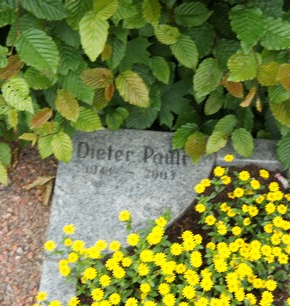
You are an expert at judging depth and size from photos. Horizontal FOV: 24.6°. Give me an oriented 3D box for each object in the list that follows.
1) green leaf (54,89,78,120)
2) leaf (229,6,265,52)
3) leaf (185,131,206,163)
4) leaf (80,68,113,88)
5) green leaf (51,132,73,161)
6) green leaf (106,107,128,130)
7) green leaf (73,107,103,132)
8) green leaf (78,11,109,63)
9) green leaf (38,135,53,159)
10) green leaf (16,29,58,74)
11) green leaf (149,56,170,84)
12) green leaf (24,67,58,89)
[{"bbox_3d":[-0.149,-0.092,1.280,0.041,0.015,0.071,-27,92,-6],"label":"green leaf"},{"bbox_3d":[0.186,-0.224,1.210,0.063,0.091,0.020,-4,4,8],"label":"leaf"},{"bbox_3d":[0.104,-0.013,1.371,0.040,0.069,0.018,5,17,2],"label":"leaf"},{"bbox_3d":[-0.092,-0.141,1.264,0.061,0.018,0.038,3,81,6],"label":"leaf"},{"bbox_3d":[-0.170,-0.013,1.371,0.040,0.071,0.018,-20,16,-3],"label":"green leaf"},{"bbox_3d":[-0.054,-0.066,1.270,0.034,0.015,0.053,41,84,4],"label":"green leaf"},{"bbox_3d":[-0.106,-0.062,1.250,0.064,0.011,0.046,19,83,-2],"label":"green leaf"},{"bbox_3d":[-0.090,-0.207,1.180,0.053,0.094,0.018,3,4,-4],"label":"green leaf"},{"bbox_3d":[-0.184,-0.012,1.250,0.036,0.010,0.052,16,83,-6],"label":"green leaf"},{"bbox_3d":[-0.196,-0.187,1.216,0.108,0.018,0.062,44,90,-13],"label":"green leaf"},{"bbox_3d":[0.027,-0.154,1.240,0.033,0.015,0.058,-30,84,-3],"label":"green leaf"},{"bbox_3d":[-0.189,-0.141,1.200,0.065,0.011,0.046,21,85,-6],"label":"green leaf"}]

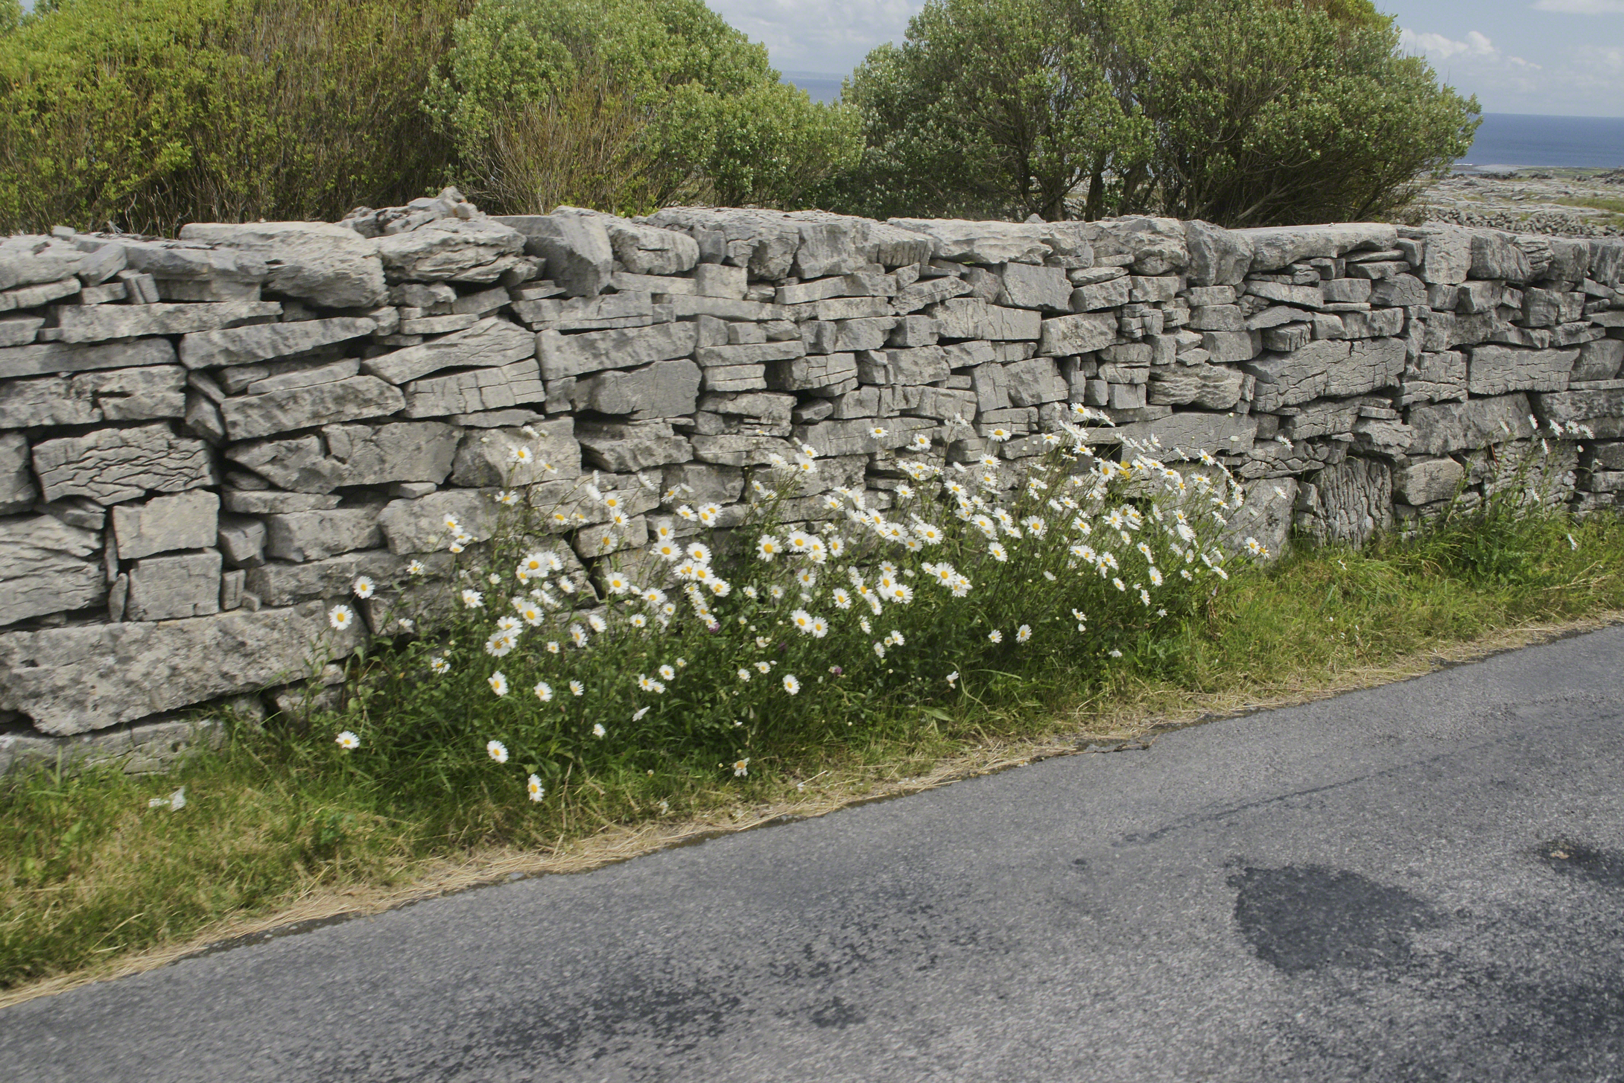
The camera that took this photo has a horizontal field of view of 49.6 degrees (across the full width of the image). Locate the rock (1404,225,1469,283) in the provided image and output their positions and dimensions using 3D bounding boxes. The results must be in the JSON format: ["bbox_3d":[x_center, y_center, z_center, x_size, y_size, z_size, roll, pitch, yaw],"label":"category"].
[{"bbox_3d":[2.358,-1.125,6.877,0.310,0.195,0.300,-8,18,-35],"label":"rock"}]

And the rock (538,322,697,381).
[{"bbox_3d":[-0.593,-0.543,4.814,0.488,0.133,0.270,-8,18,-35],"label":"rock"}]

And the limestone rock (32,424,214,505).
[{"bbox_3d":[-1.640,-0.206,4.109,0.387,0.178,0.250,-8,18,-35],"label":"limestone rock"}]

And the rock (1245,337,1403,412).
[{"bbox_3d":[1.661,-0.599,6.043,0.800,0.165,0.300,-13,21,-37],"label":"rock"}]

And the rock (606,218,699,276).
[{"bbox_3d":[-0.487,-0.822,4.824,0.270,0.145,0.270,-8,18,-35],"label":"rock"}]

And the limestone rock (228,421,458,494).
[{"bbox_3d":[-1.214,-0.236,4.436,0.570,0.167,0.280,-8,18,-35],"label":"limestone rock"}]

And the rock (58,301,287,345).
[{"bbox_3d":[-1.466,-0.517,3.947,0.478,0.079,0.270,-10,19,-33],"label":"rock"}]

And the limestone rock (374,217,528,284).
[{"bbox_3d":[-0.930,-0.719,4.299,0.369,0.138,0.320,-7,18,-34],"label":"limestone rock"}]

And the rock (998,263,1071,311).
[{"bbox_3d":[0.565,-0.741,5.030,0.260,0.125,0.220,-4,16,-39],"label":"rock"}]

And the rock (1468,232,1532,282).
[{"bbox_3d":[2.459,-1.066,6.555,0.320,0.165,0.280,-9,19,-38],"label":"rock"}]

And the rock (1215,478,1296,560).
[{"bbox_3d":[1.414,-0.097,5.975,0.330,0.290,0.280,-9,19,-38],"label":"rock"}]

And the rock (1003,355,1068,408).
[{"bbox_3d":[0.661,-0.538,5.714,0.263,0.148,0.220,-8,18,-35],"label":"rock"}]

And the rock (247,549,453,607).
[{"bbox_3d":[-1.230,0.057,4.490,0.532,0.117,0.270,-8,18,-35],"label":"rock"}]

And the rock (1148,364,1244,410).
[{"bbox_3d":[1.251,-0.564,6.176,0.474,0.164,0.270,-8,18,-35],"label":"rock"}]

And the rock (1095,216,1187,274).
[{"bbox_3d":[0.921,-0.898,5.320,0.330,0.150,0.280,-9,19,-38],"label":"rock"}]

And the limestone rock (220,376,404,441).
[{"bbox_3d":[-1.223,-0.343,4.178,0.424,0.105,0.280,-14,21,-32],"label":"limestone rock"}]

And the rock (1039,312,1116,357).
[{"bbox_3d":[0.762,-0.652,5.458,0.313,0.111,0.220,-13,21,-32],"label":"rock"}]

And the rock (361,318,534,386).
[{"bbox_3d":[-0.939,-0.487,4.337,0.439,0.118,0.280,-17,23,-31],"label":"rock"}]

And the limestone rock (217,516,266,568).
[{"bbox_3d":[-1.344,-0.010,4.115,0.090,0.098,0.160,-7,18,-34],"label":"limestone rock"}]

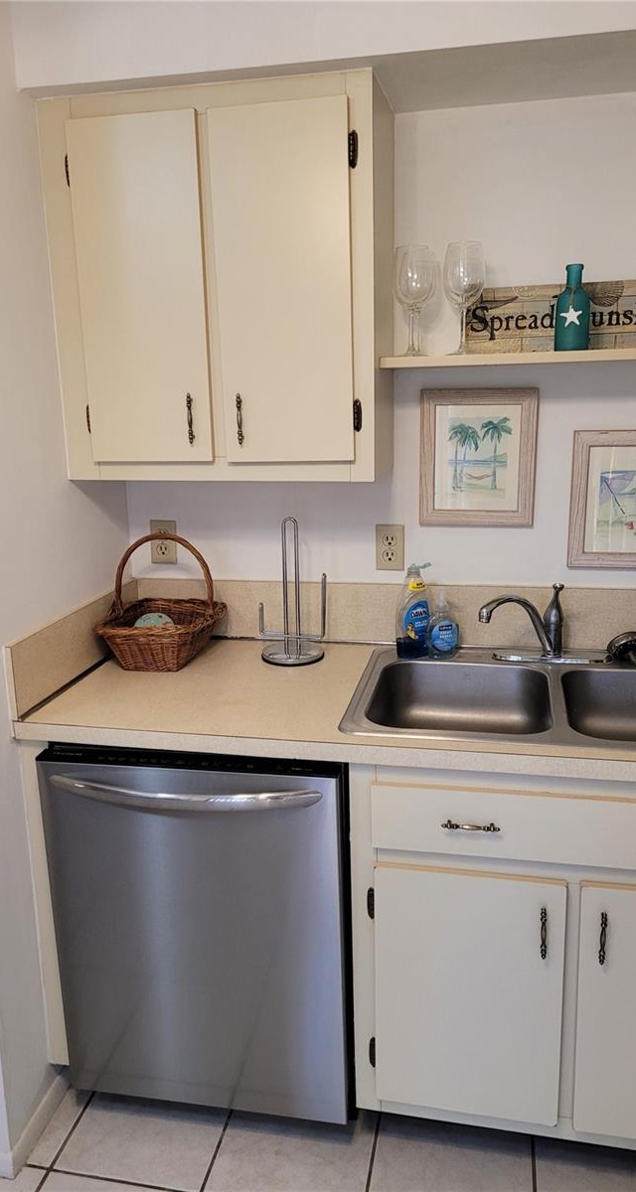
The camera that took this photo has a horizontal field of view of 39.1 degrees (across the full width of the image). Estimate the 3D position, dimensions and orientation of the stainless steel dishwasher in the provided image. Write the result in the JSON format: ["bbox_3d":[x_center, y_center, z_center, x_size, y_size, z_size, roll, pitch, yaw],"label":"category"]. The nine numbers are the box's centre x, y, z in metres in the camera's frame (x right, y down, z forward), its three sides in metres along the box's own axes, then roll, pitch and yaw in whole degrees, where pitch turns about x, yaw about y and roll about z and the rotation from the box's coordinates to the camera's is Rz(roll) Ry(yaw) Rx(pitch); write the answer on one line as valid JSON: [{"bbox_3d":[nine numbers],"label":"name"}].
[{"bbox_3d":[-0.188,0.636,2.046,0.604,0.825,0.625,1,14,12],"label":"stainless steel dishwasher"}]

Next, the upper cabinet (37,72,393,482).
[{"bbox_3d":[-0.196,-0.653,1.964,0.686,0.766,0.315,1,14,12],"label":"upper cabinet"}]

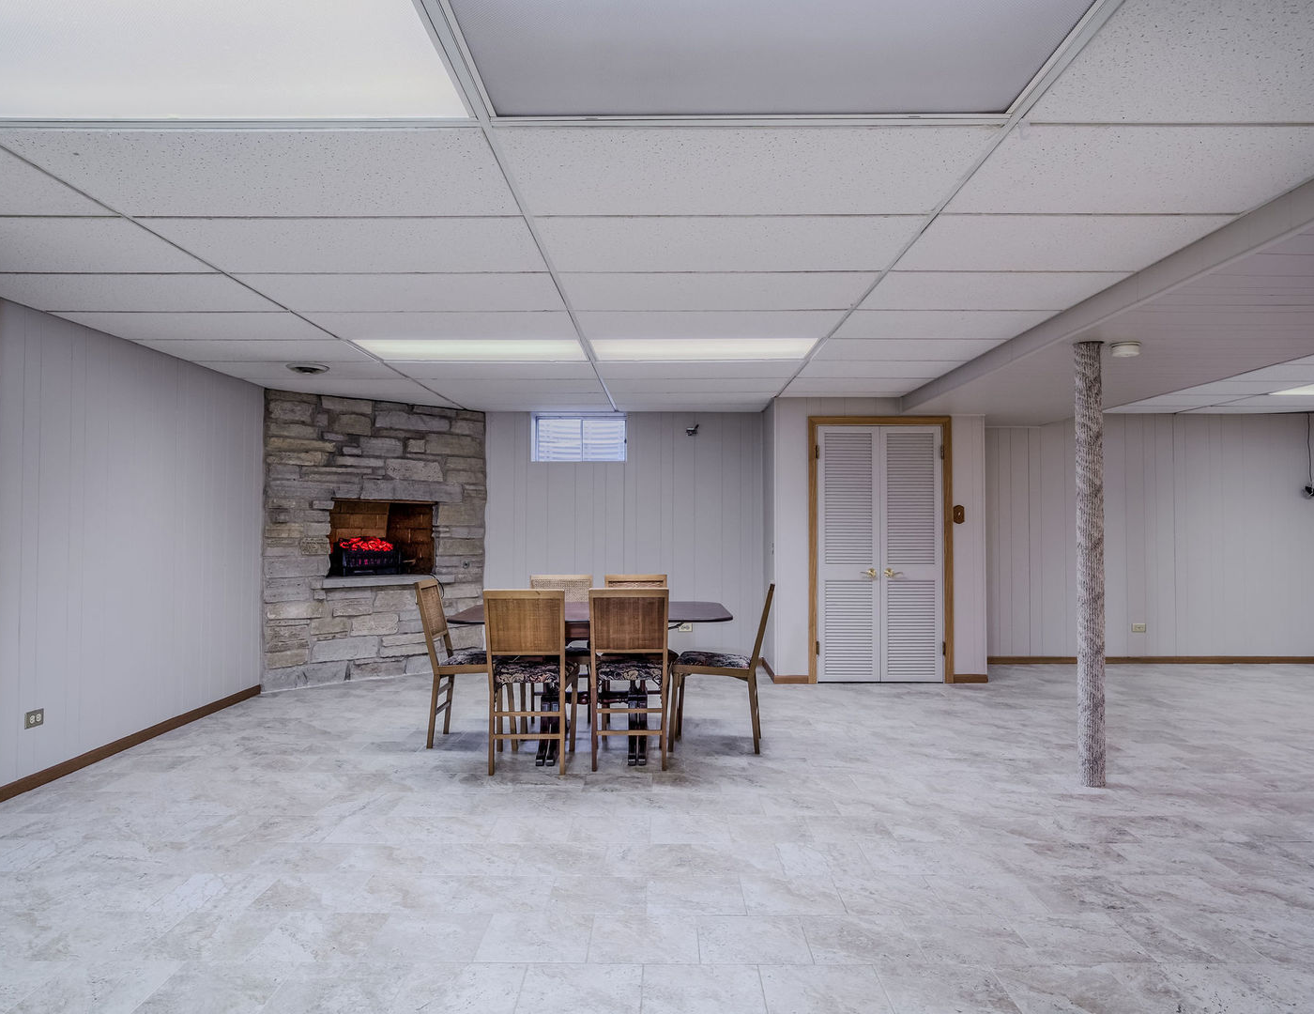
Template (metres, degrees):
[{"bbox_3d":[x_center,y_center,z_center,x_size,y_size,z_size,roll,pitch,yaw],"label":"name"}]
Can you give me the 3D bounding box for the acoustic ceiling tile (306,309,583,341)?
[{"bbox_3d":[-1.034,-0.908,4.211,1.282,0.020,0.595,0,-1,1],"label":"acoustic ceiling tile"}]

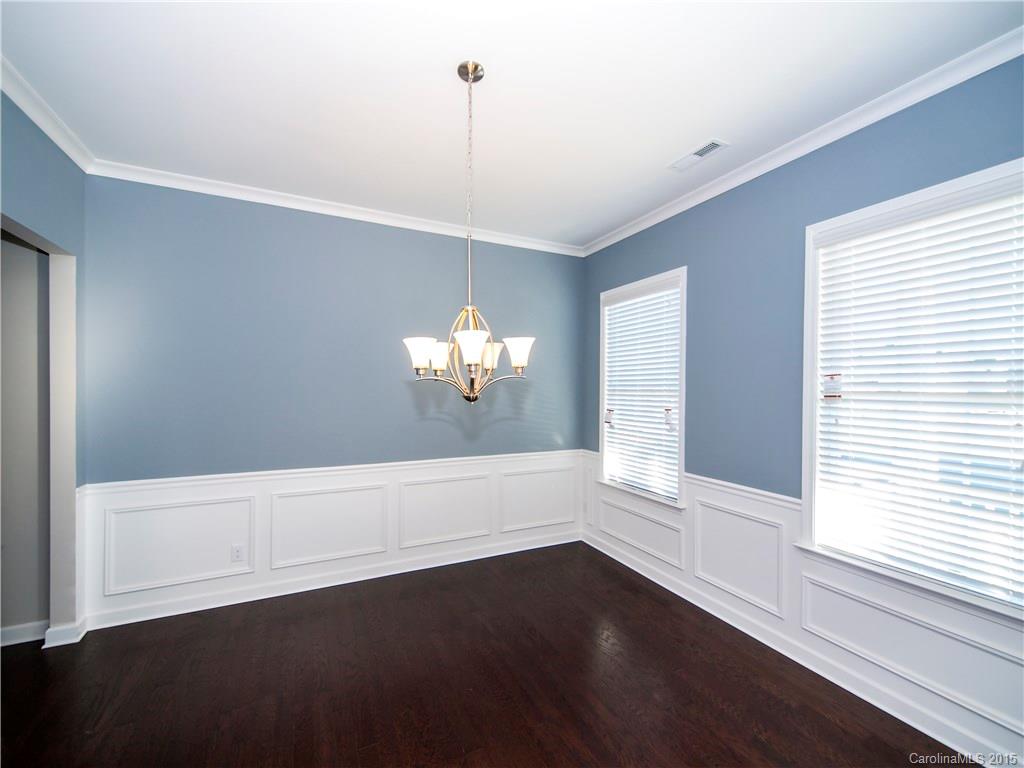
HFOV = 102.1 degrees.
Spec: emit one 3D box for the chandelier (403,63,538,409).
[{"bbox_3d":[-0.170,-0.616,1.713,0.538,1.387,0.523,0,0,-11],"label":"chandelier"}]

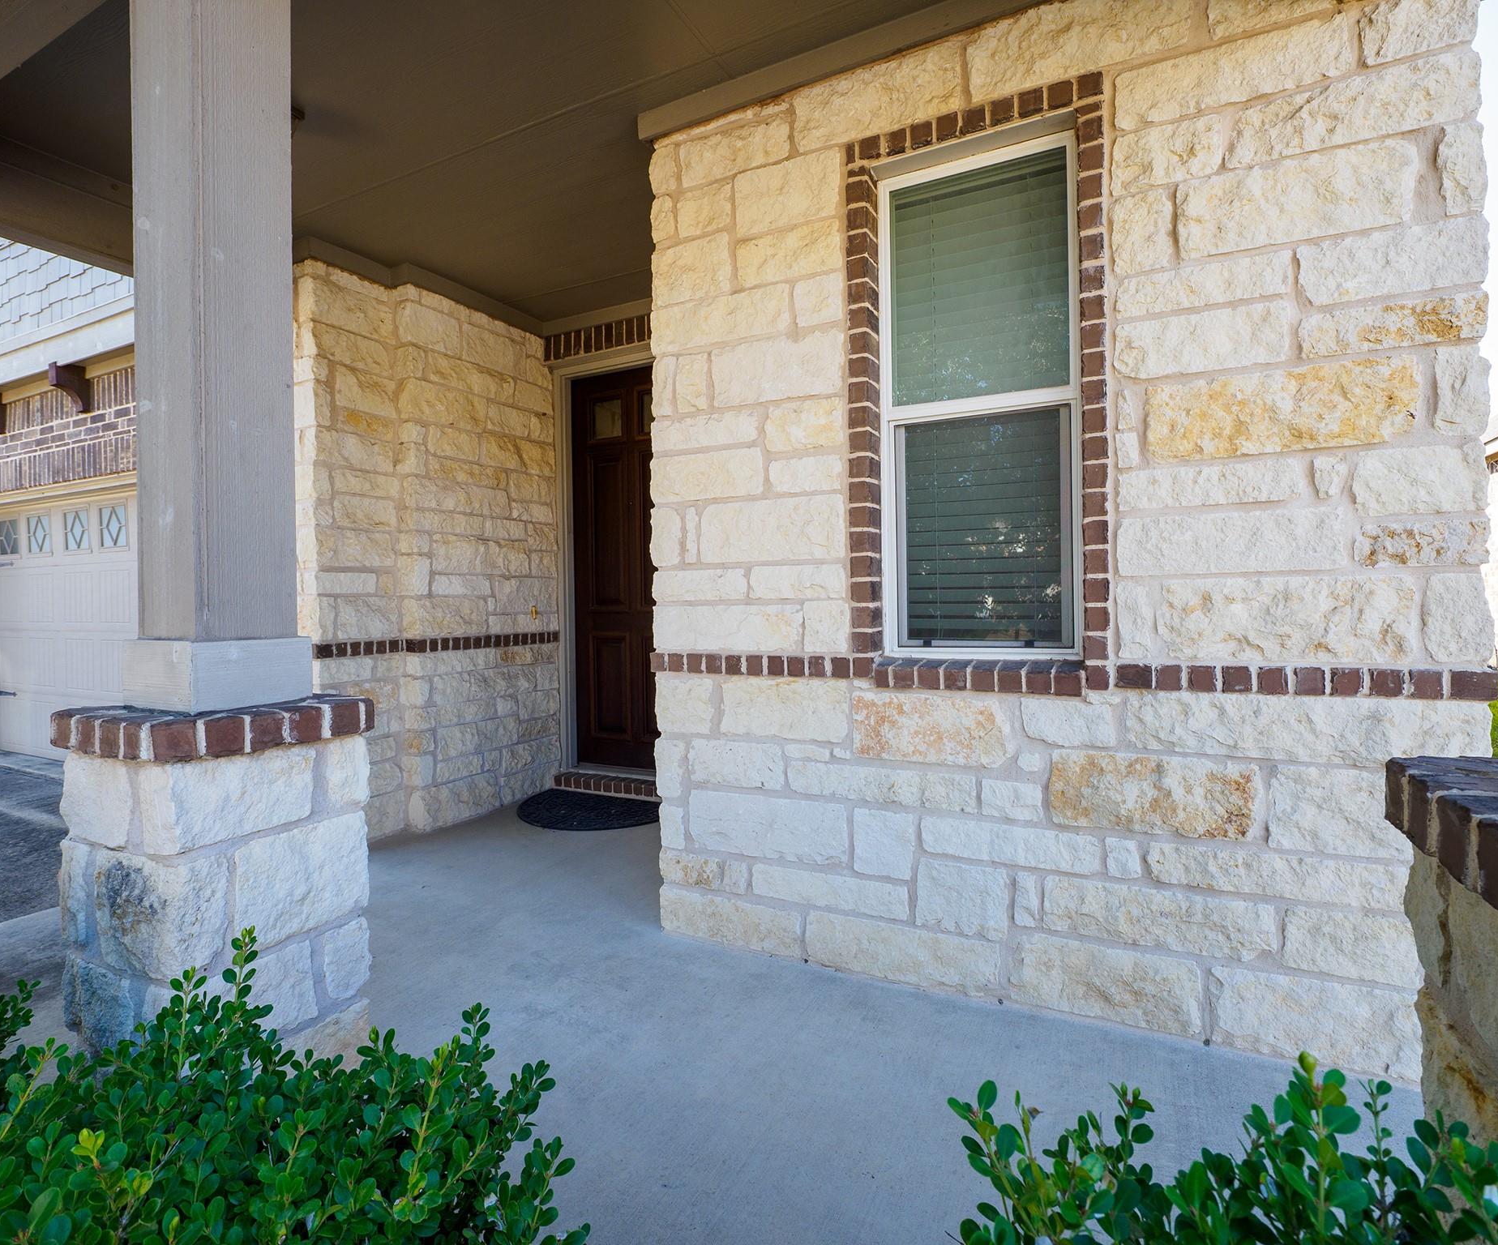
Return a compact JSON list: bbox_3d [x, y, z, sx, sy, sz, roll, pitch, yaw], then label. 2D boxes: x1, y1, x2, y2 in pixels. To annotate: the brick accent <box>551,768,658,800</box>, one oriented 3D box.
[{"bbox_3d":[-0.736,1.015,4.762,1.040,0.100,0.190,0,1,26],"label":"brick accent"}]

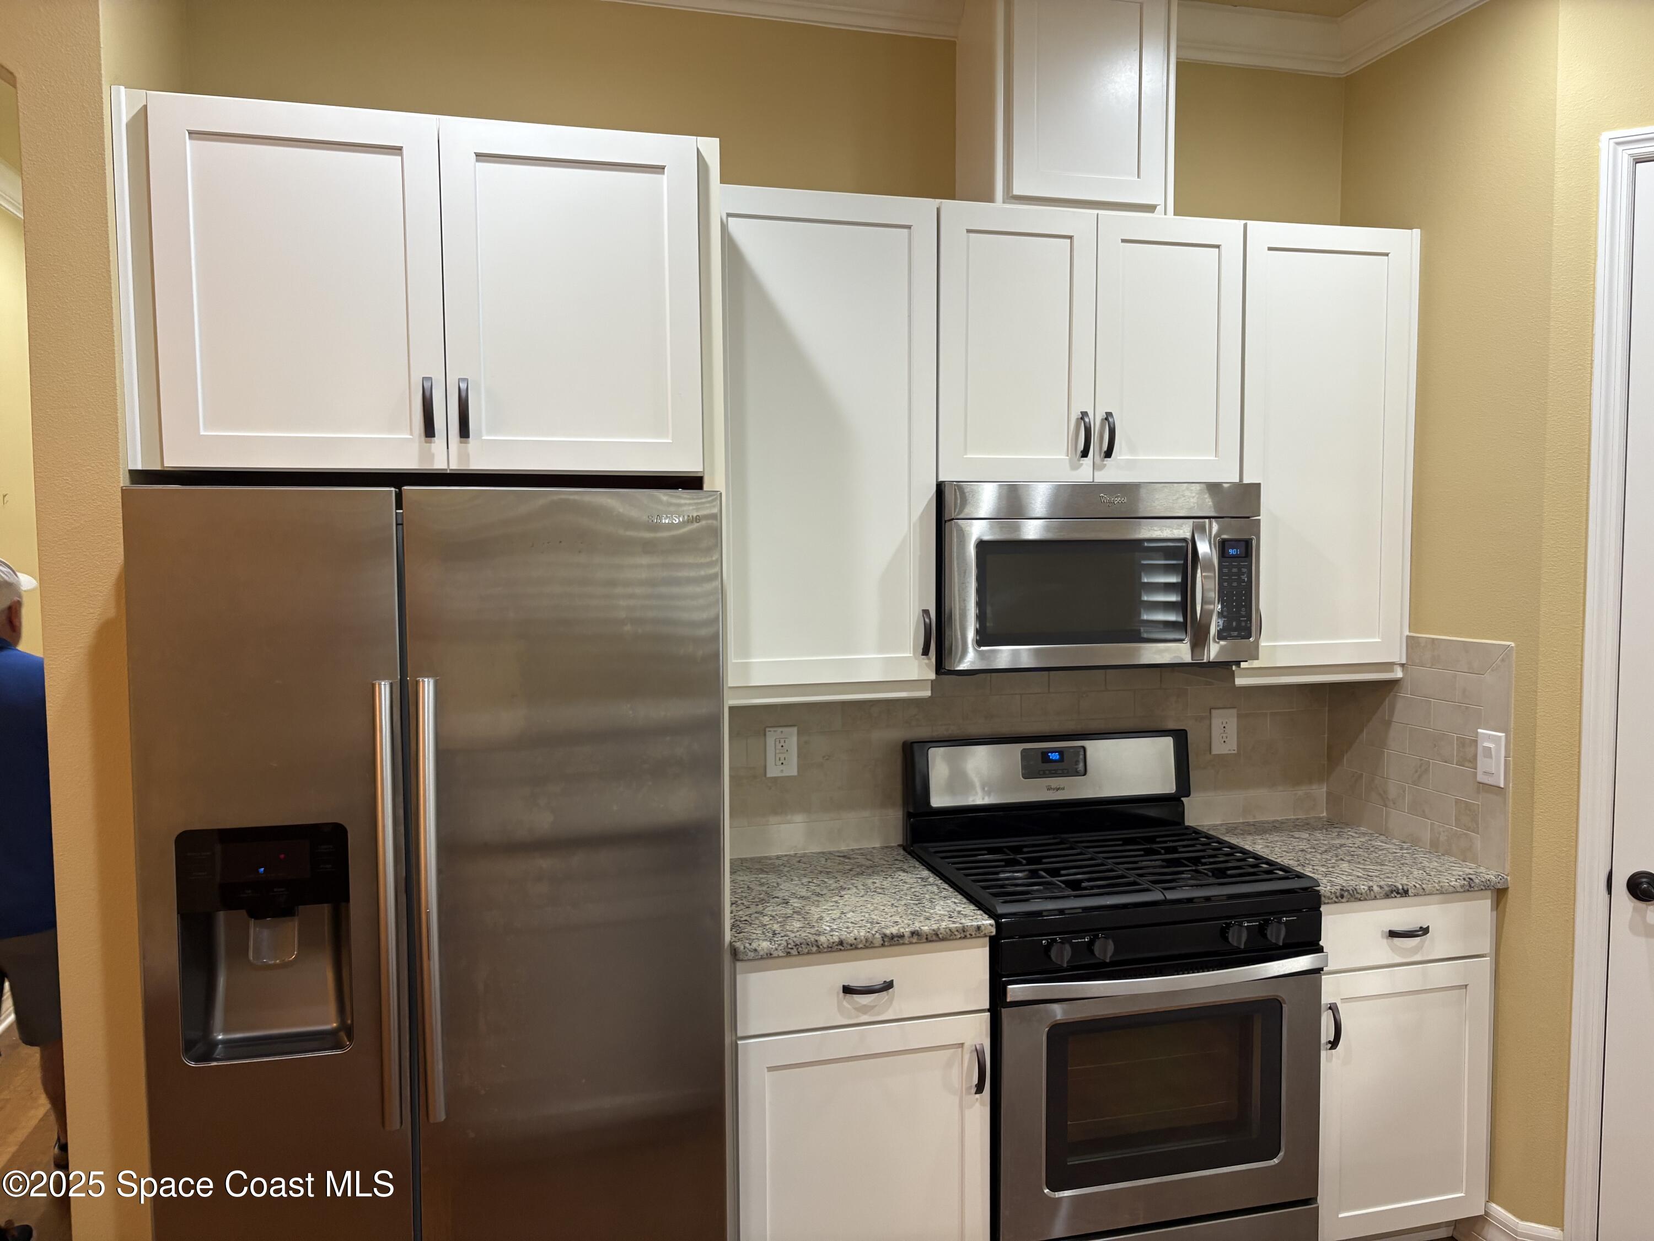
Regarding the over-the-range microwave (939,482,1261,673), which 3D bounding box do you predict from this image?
[{"bbox_3d":[0.579,-0.113,2.950,0.761,0.413,0.428,-1,4,-15],"label":"over-the-range microwave"}]

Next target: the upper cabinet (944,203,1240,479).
[{"bbox_3d":[0.569,-0.628,2.964,0.762,0.610,0.330,-1,4,-15],"label":"upper cabinet"}]

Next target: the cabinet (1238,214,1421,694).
[{"bbox_3d":[1.176,-0.404,3.142,0.493,1.091,0.326,-1,4,-15],"label":"cabinet"}]

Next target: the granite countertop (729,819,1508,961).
[{"bbox_3d":[0.599,0.596,2.890,1.783,0.032,0.644,-1,4,-15],"label":"granite countertop"}]

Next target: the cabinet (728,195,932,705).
[{"bbox_3d":[-0.054,-0.374,2.816,0.527,1.088,0.328,-1,4,-15],"label":"cabinet"}]

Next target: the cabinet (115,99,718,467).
[{"bbox_3d":[-0.749,-0.583,2.448,0.972,0.615,0.656,-1,4,-15],"label":"cabinet"}]

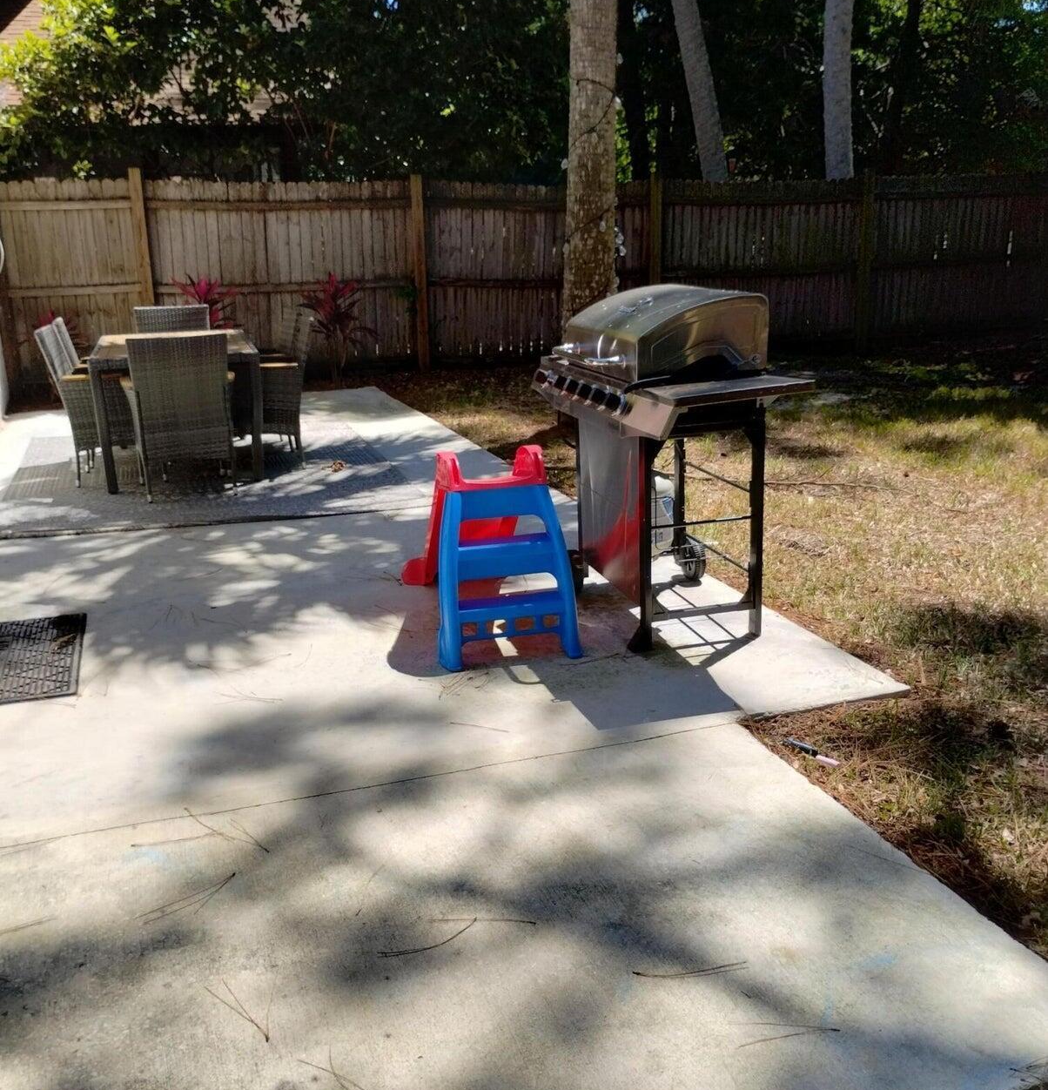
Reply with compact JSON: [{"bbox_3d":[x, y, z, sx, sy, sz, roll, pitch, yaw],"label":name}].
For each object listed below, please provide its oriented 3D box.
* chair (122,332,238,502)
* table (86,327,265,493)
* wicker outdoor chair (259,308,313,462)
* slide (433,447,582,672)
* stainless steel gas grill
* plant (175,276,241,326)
[{"bbox_3d":[-1.892,-0.736,6.246,0.570,0.890,0.600,-6,16,-16],"label":"chair"},{"bbox_3d":[-2.141,-0.878,7.028,0.900,0.740,1.520,-6,16,-16],"label":"table"},{"bbox_3d":[-1.580,-0.936,6.929,0.600,0.890,0.570,-6,16,-16],"label":"wicker outdoor chair"},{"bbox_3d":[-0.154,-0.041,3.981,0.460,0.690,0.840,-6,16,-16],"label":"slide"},{"bbox_3d":[0.473,-0.303,3.977,0.620,1.170,1.100,-6,16,-16],"label":"stainless steel gas grill"},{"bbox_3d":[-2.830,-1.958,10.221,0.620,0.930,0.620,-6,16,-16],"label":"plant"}]

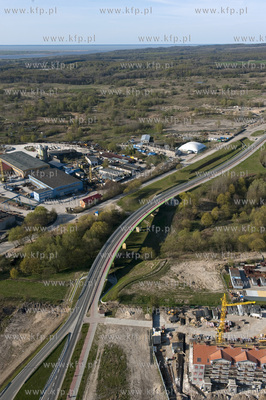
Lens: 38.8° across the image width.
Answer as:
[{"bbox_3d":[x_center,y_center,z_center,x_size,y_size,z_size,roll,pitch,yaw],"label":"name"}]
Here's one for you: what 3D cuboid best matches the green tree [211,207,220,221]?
[{"bbox_3d":[72.332,12.219,330.100,7.200,11.300,7.200,0,23,0],"label":"green tree"}]

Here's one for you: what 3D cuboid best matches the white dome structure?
[{"bbox_3d":[82.479,-74.129,519.796,27.500,9.500,41.000,12,26,27],"label":"white dome structure"}]

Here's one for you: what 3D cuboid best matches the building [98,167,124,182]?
[{"bbox_3d":[-24.392,-27.725,416.075,27.000,5.200,14.500,16,28,33],"label":"building"}]

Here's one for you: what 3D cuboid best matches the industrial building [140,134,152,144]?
[{"bbox_3d":[20.564,-96.998,597.610,12.000,6.000,30.000,3,23,7],"label":"industrial building"}]

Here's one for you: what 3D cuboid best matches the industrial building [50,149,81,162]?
[{"bbox_3d":[-86.737,-55.603,478.939,38.000,8.500,15.000,-2,23,-4],"label":"industrial building"}]

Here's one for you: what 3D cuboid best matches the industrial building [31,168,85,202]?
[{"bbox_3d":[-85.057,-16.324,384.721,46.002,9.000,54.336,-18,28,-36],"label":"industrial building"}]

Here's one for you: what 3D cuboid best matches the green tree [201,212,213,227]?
[{"bbox_3d":[59.071,15.672,303.392,9.162,11.666,9.162,0,23,0],"label":"green tree"}]

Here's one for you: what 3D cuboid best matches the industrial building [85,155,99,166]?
[{"bbox_3d":[-53.489,-51.428,490.757,9.500,5.300,25.000,-10,25,-22],"label":"industrial building"}]

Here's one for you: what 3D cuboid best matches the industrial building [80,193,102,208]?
[{"bbox_3d":[-38.249,0.295,347.305,7.400,6.900,20.400,20,30,39],"label":"industrial building"}]

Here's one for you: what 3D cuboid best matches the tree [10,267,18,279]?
[{"bbox_3d":[-74.650,45.672,237.810,4.788,8.329,4.788,0,23,0],"label":"tree"}]

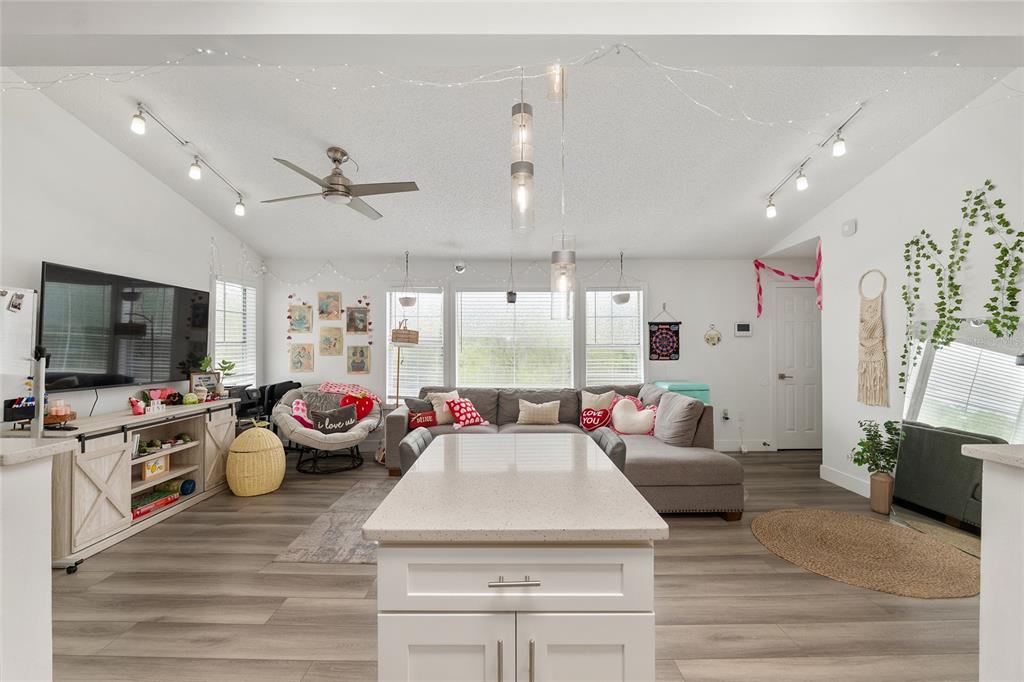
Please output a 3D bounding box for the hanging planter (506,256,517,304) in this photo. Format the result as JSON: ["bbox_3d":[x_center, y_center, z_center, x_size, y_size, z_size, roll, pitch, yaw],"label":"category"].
[{"bbox_3d":[-0.002,-0.738,4.830,0.115,0.580,0.115,0,0,0],"label":"hanging planter"}]

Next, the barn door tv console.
[{"bbox_3d":[-2.755,0.946,3.000,0.480,0.780,1.440,0,-1,0],"label":"barn door tv console"}]

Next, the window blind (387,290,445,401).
[{"bbox_3d":[-1.195,0.055,4.920,0.720,1.400,0.060,0,-1,0],"label":"window blind"}]

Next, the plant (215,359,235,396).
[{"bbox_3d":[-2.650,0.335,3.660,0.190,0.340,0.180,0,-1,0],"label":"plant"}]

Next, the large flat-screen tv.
[{"bbox_3d":[-2.965,-0.068,3.200,0.060,0.825,1.430,1,-1,-1],"label":"large flat-screen tv"}]

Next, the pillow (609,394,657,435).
[{"bbox_3d":[1.225,0.755,4.030,0.470,0.420,0.160,0,-18,7],"label":"pillow"}]

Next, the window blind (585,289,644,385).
[{"bbox_3d":[1.270,0.050,4.920,0.740,1.400,0.060,0,-1,0],"label":"window blind"}]

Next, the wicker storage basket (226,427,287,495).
[{"bbox_3d":[-2.340,1.080,3.660,0.470,0.600,0.470,0,0,-30],"label":"wicker storage basket"}]

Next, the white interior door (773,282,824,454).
[{"bbox_3d":[3.645,0.347,5.030,0.610,2.045,0.050,0,0,0],"label":"white interior door"}]

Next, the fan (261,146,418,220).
[{"bbox_3d":[-1.380,-1.300,3.150,1.290,0.450,1.290,0,0,9],"label":"fan"}]

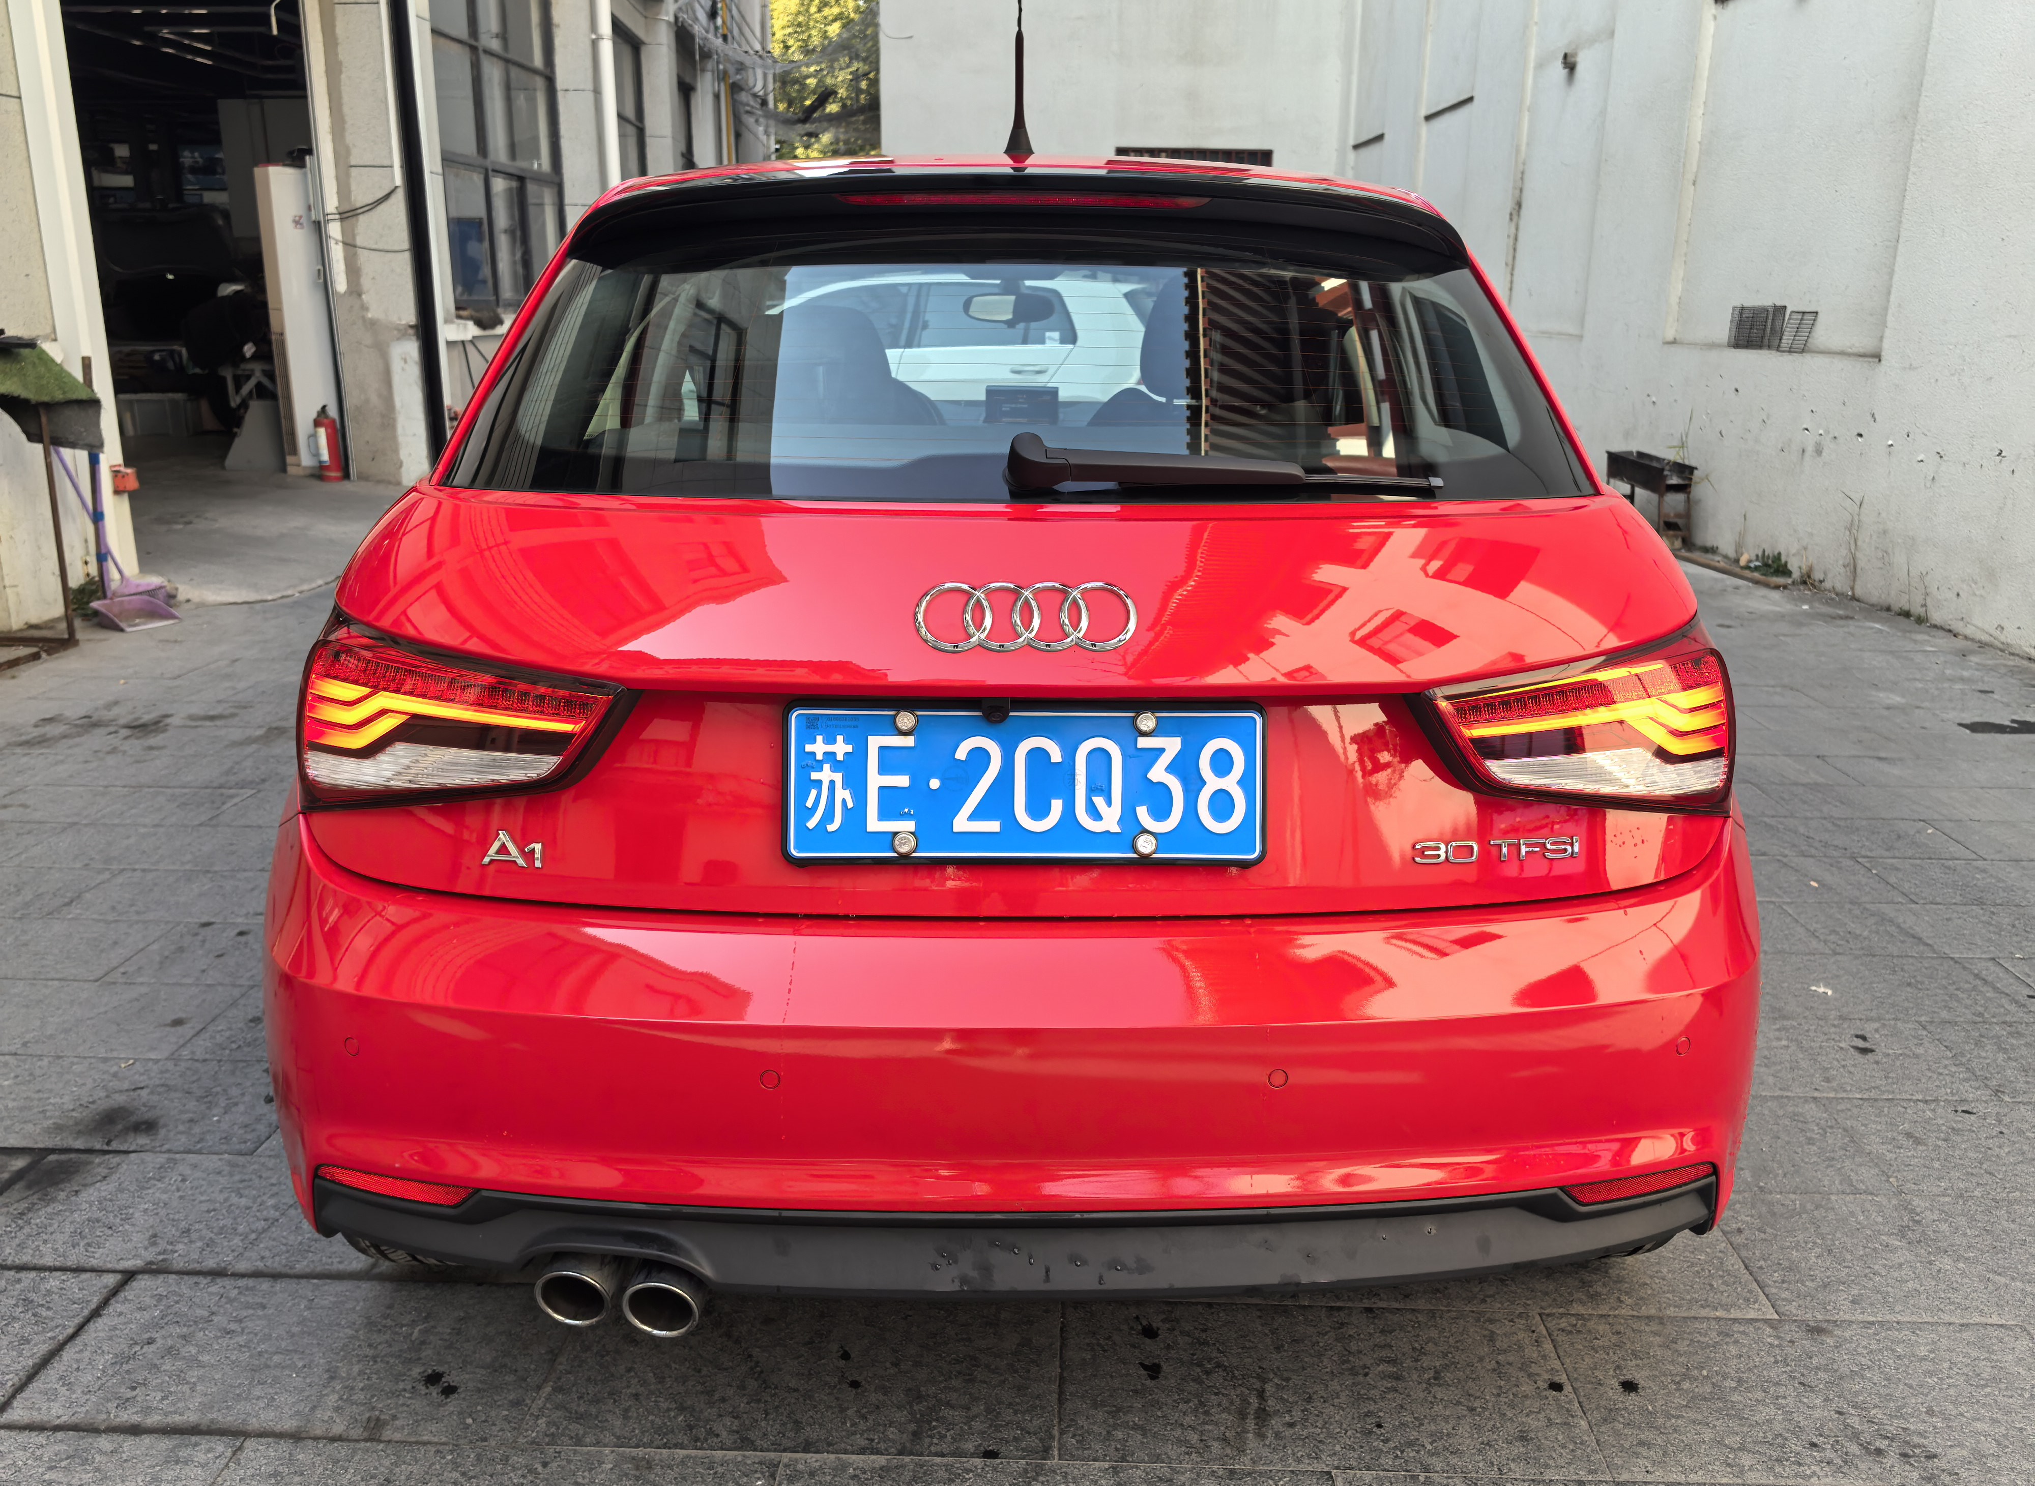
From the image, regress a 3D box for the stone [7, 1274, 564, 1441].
[{"bbox_3d":[-0.856,0.758,1.928,0.603,0.040,0.294,1,15,2],"label":"stone"}]

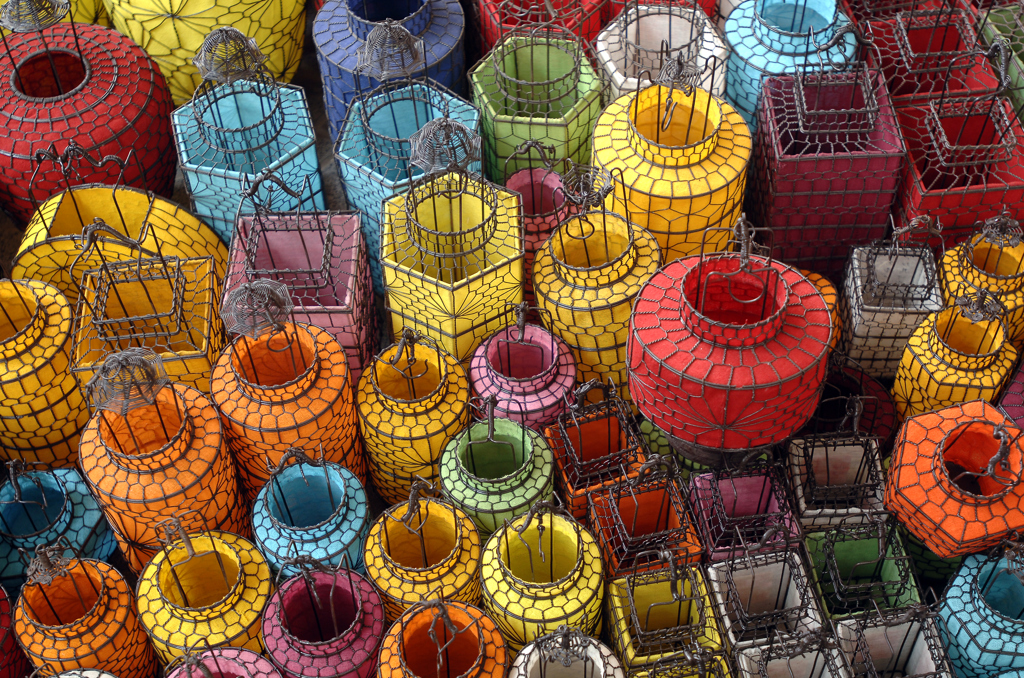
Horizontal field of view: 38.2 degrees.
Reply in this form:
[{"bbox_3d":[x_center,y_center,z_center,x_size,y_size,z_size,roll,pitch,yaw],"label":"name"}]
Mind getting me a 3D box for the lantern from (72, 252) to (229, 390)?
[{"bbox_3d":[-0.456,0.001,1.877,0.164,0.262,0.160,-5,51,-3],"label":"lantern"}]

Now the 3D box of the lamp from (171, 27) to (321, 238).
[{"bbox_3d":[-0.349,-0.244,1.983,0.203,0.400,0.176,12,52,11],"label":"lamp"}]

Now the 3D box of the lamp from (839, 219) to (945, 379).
[{"bbox_3d":[0.503,-0.059,1.957,0.112,0.206,0.112,-1,52,1],"label":"lamp"}]

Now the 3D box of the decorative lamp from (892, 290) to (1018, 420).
[{"bbox_3d":[0.549,0.041,1.831,0.132,0.281,0.114,4,52,5],"label":"decorative lamp"}]

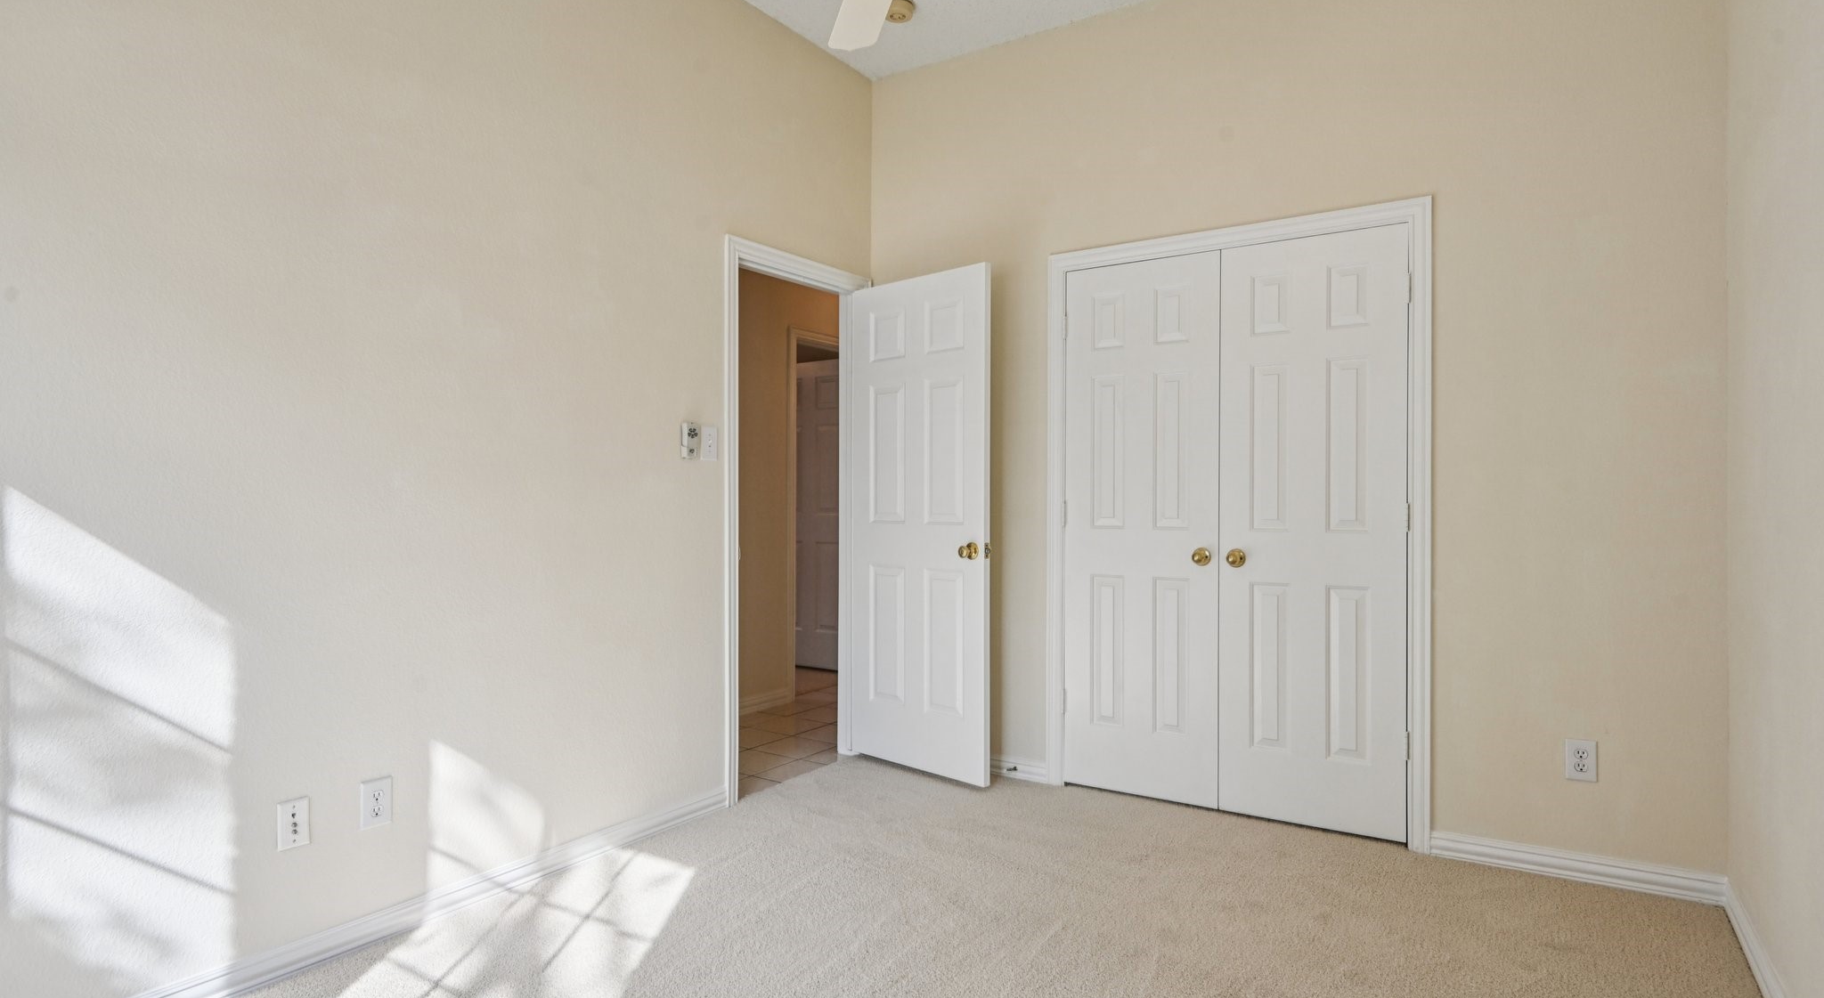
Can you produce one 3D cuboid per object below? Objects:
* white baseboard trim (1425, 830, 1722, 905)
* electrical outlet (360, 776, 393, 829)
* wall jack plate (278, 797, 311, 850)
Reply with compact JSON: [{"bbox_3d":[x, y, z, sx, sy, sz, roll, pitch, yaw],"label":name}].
[{"bbox_3d":[1.991,1.102,2.915,0.738,0.083,0.020,0,0,33],"label":"white baseboard trim"},{"bbox_3d":[-1.382,0.790,2.492,0.012,0.122,0.079,0,0,33],"label":"electrical outlet"},{"bbox_3d":[-1.490,0.787,2.328,0.012,0.116,0.073,0,0,33],"label":"wall jack plate"}]

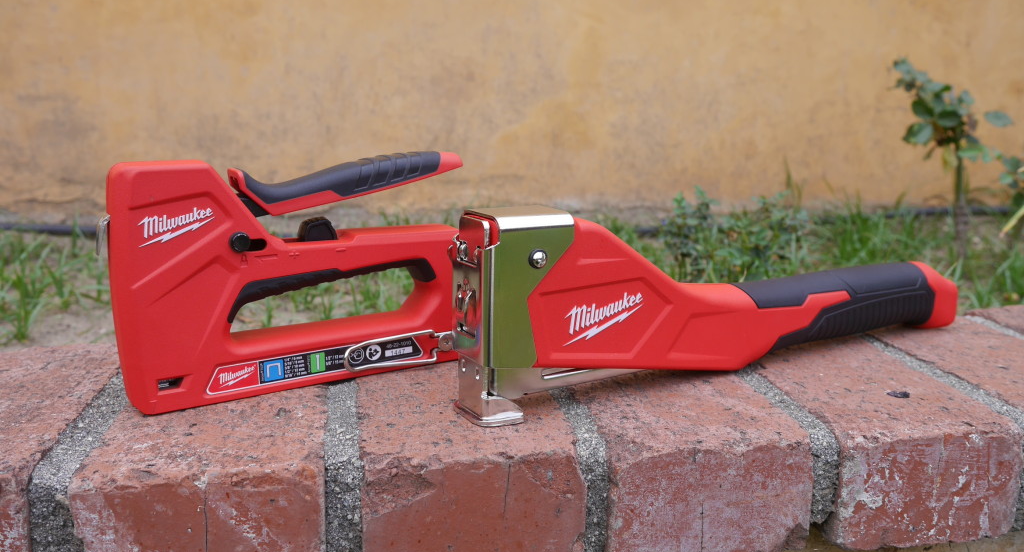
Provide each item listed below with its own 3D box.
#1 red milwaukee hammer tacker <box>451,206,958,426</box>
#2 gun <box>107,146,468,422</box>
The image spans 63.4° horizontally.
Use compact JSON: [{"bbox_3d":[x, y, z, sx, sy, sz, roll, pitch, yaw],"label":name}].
[{"bbox_3d":[0.134,0.002,0.478,0.357,0.101,0.039,-7,16,-27],"label":"red milwaukee hammer tacker"},{"bbox_3d":[-0.113,-0.005,0.445,0.190,0.123,0.035,-7,17,-28],"label":"gun"}]

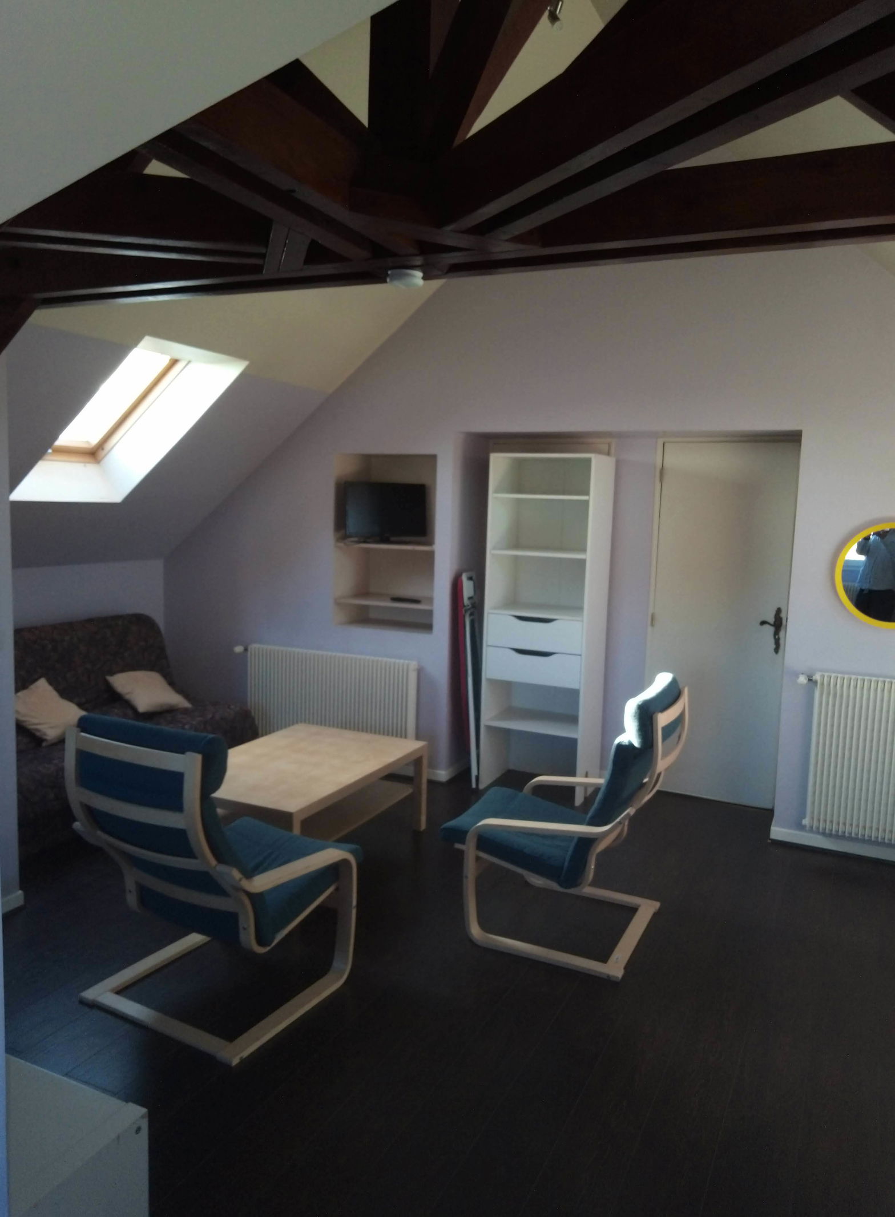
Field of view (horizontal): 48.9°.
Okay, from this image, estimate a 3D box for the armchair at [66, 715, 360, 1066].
[{"bbox_3d":[-0.770,0.827,3.386,0.685,1.020,0.830,6,9,29],"label":"armchair"}]

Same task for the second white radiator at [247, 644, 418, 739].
[{"bbox_3d":[-0.708,0.564,5.964,1.110,0.590,0.115,5,9,24],"label":"second white radiator"}]

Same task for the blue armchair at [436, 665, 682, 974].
[{"bbox_3d":[0.468,0.783,3.932,0.830,1.020,0.680,5,9,23],"label":"blue armchair"}]

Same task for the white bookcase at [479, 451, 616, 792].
[{"bbox_3d":[0.571,0.095,5.640,0.586,1.921,0.408,5,9,26],"label":"white bookcase"}]

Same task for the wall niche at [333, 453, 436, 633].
[{"bbox_3d":[-0.290,-0.410,5.984,0.661,1.026,0.410,5,9,24],"label":"wall niche"}]

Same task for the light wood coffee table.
[{"bbox_3d":[-0.713,0.942,4.659,0.779,0.447,1.189,5,9,25],"label":"light wood coffee table"}]

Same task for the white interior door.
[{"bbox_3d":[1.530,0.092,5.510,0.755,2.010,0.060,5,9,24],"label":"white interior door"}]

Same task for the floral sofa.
[{"bbox_3d":[-1.917,0.582,5.314,0.930,0.920,1.910,5,9,24],"label":"floral sofa"}]

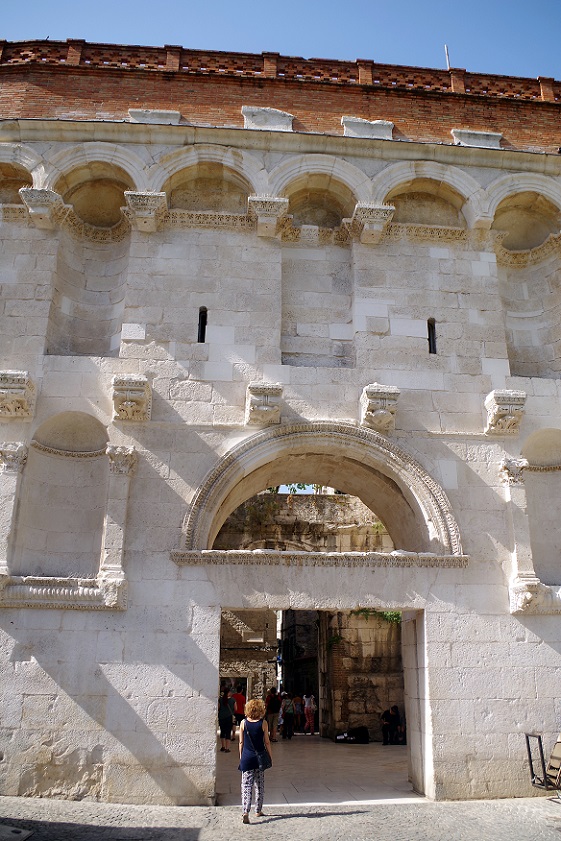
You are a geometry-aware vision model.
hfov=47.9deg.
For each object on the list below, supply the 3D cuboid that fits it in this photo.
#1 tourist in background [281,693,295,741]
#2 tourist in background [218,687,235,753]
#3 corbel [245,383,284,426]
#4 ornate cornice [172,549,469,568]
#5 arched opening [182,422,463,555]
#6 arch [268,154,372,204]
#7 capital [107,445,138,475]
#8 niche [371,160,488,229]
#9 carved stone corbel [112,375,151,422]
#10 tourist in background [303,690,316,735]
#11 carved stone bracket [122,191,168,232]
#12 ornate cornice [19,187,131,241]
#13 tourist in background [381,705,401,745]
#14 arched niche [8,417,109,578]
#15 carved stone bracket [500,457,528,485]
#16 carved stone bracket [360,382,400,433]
[{"bbox_3d":[0.279,10.622,22.696,0.480,1.535,0.340,2,-21,-3],"label":"tourist in background"},{"bbox_3d":[-1.549,8.445,17.844,0.480,1.620,0.340,2,-19,-5],"label":"tourist in background"},{"bbox_3d":[-0.332,-0.320,12.994,0.695,0.834,0.500,2,-21,-3],"label":"corbel"},{"bbox_3d":[0.755,2.606,11.911,5.650,0.300,0.320,2,-20,-4],"label":"ornate cornice"},{"bbox_3d":[0.800,1.488,12.960,5.367,2.649,1.200,2,-19,-5],"label":"arched opening"},{"bbox_3d":[0.938,-5.708,15.161,2.469,1.276,0.500,2,-21,-3],"label":"arch"},{"bbox_3d":[-3.086,0.776,12.243,0.550,0.600,0.330,2,-20,-4],"label":"capital"},{"bbox_3d":[3.553,-5.388,15.040,2.750,1.750,0.650,2,-20,-4],"label":"niche"},{"bbox_3d":[-2.930,-0.408,12.389,0.655,0.726,0.620,2,-19,-5],"label":"carved stone corbel"},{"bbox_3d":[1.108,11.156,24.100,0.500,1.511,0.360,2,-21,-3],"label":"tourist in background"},{"bbox_3d":[-2.939,-4.557,13.799,0.875,0.493,0.680,2,-19,-5],"label":"carved stone bracket"},{"bbox_3d":[-4.675,-4.698,14.316,2.350,0.900,0.900,2,-20,-4],"label":"ornate cornice"},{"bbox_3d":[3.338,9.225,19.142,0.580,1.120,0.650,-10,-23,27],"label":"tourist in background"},{"bbox_3d":[-4.274,1.503,12.656,1.687,3.310,0.650,2,-21,-3],"label":"arched niche"},{"bbox_3d":[4.676,1.065,12.777,0.523,0.512,0.380,2,-19,-5],"label":"carved stone bracket"},{"bbox_3d":[2.025,-0.201,12.807,0.696,0.803,0.620,2,-19,-5],"label":"carved stone bracket"}]

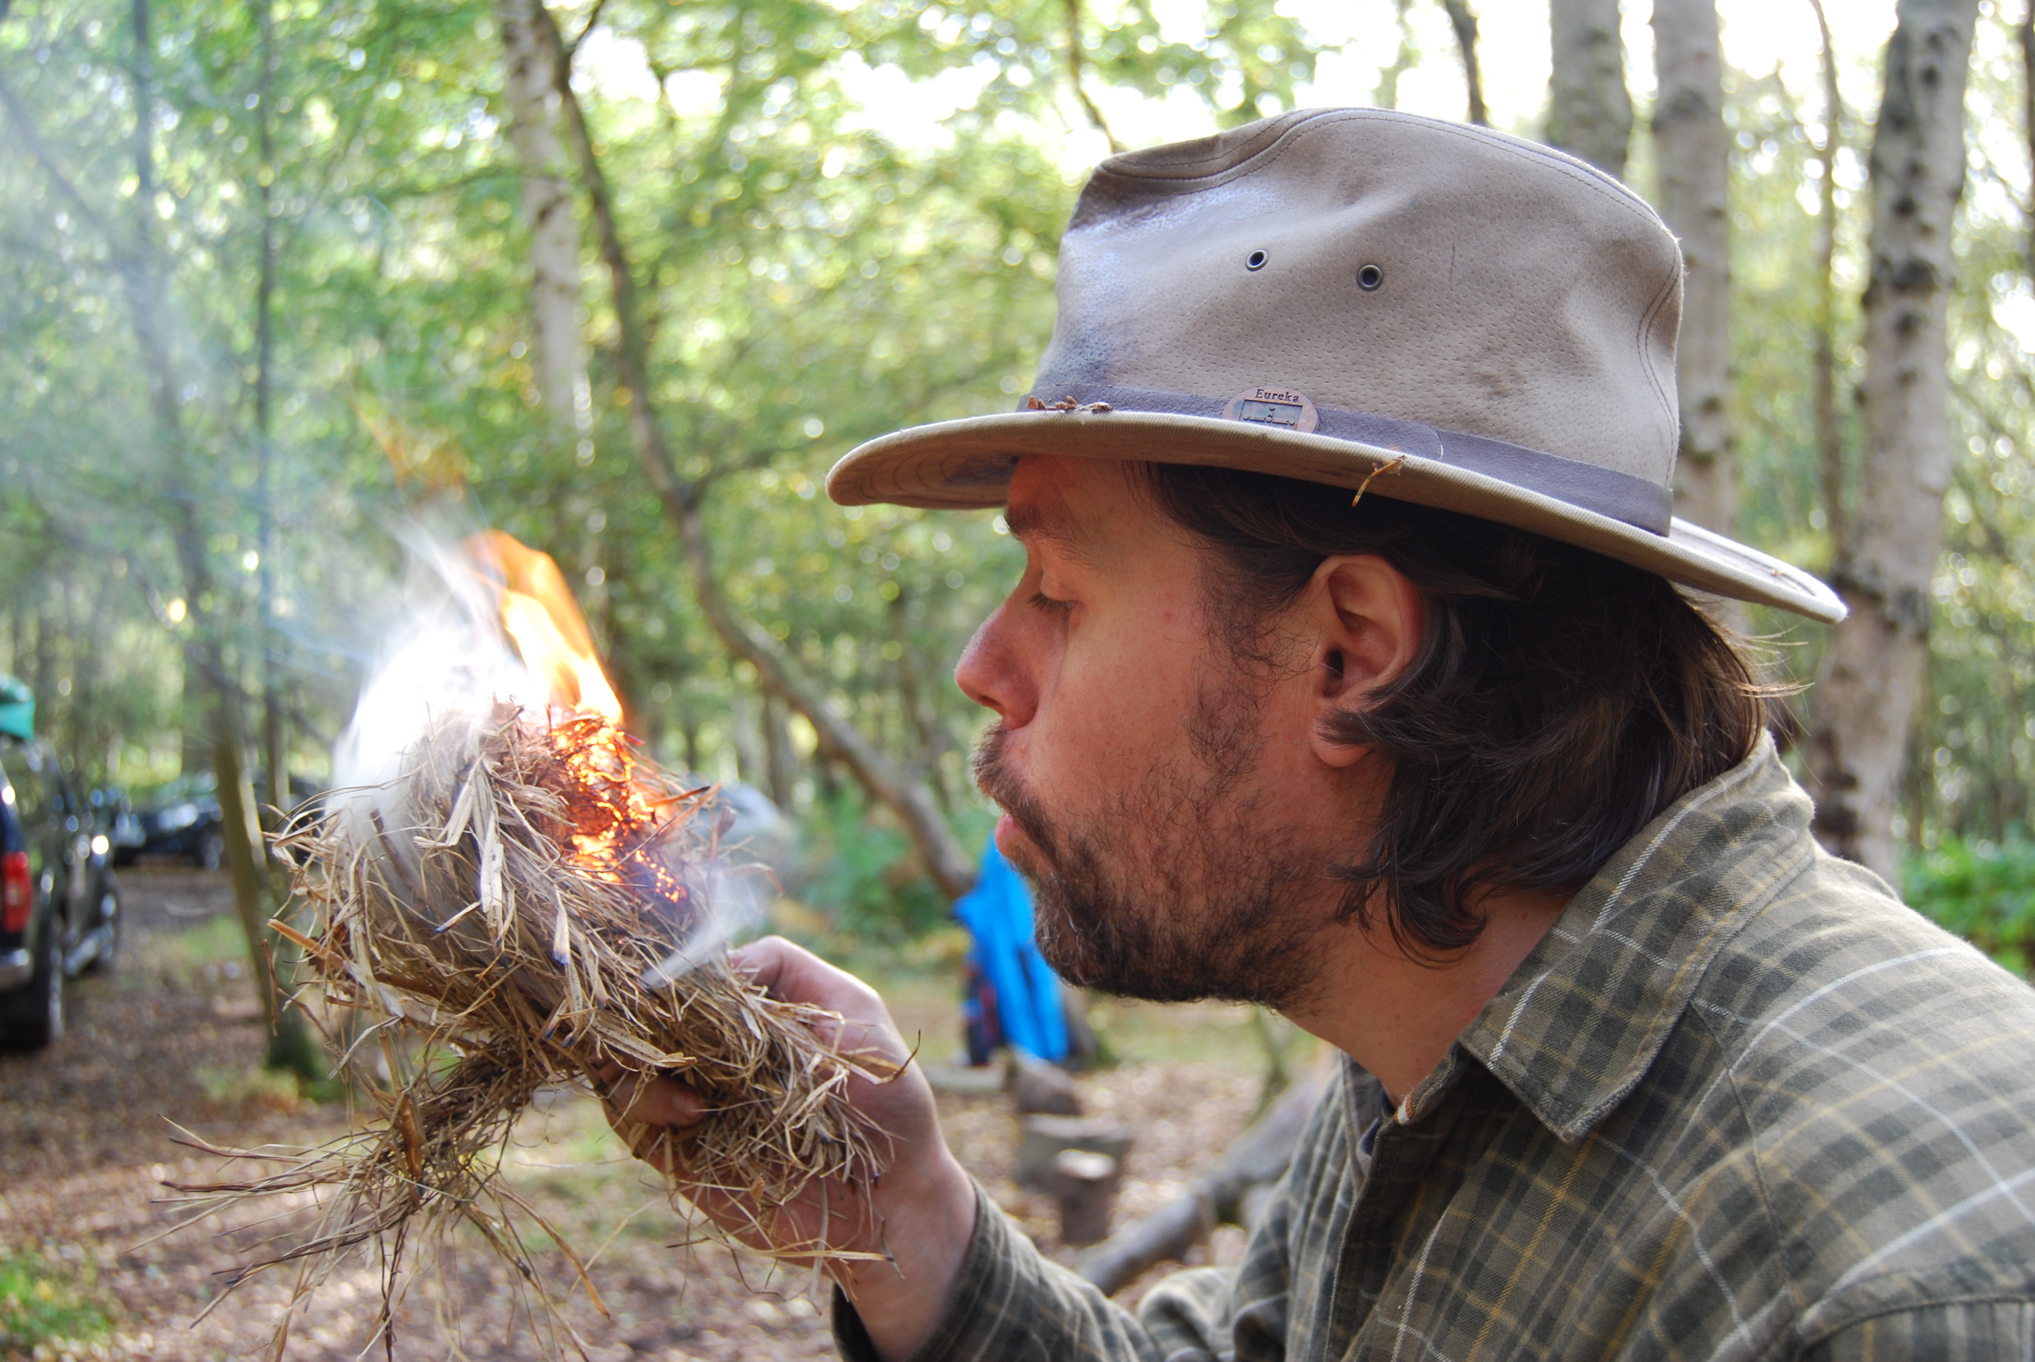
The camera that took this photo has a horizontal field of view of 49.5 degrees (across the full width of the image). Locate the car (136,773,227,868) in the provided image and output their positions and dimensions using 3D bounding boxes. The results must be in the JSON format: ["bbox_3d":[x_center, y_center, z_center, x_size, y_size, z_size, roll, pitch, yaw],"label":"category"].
[{"bbox_3d":[-11.850,2.033,33.000,1.760,1.450,4.250,0,-1,12],"label":"car"}]

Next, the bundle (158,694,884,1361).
[{"bbox_3d":[-0.163,0.114,0.735,0.228,0.208,0.165,0,-1,0],"label":"bundle"}]

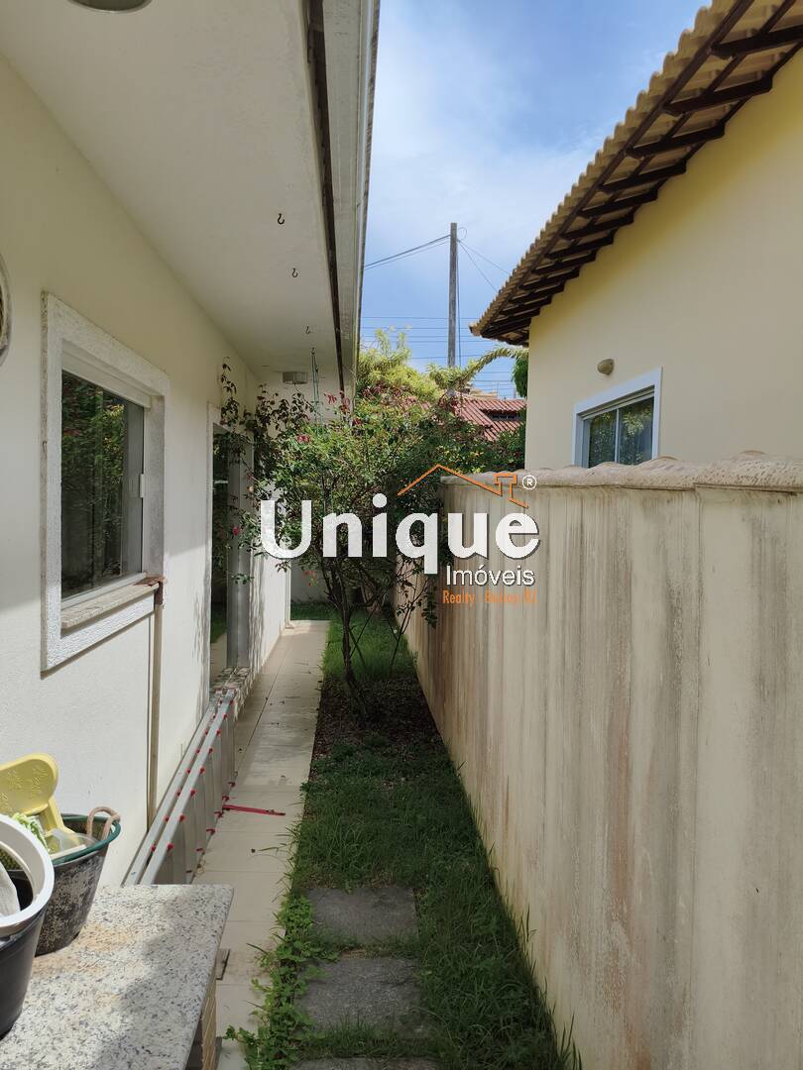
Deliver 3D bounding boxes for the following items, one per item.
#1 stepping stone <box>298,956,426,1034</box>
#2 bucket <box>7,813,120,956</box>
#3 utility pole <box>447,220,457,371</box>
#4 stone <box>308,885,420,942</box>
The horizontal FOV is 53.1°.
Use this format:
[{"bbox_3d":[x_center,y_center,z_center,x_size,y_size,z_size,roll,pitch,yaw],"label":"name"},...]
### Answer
[{"bbox_3d":[-0.143,1.715,2.966,0.485,0.045,0.485,1,2,-4],"label":"stepping stone"},{"bbox_3d":[-0.837,0.824,1.890,0.315,0.240,0.315,1,2,-4],"label":"bucket"},{"bbox_3d":[0.968,-2.532,16.156,0.150,7.370,0.150,1,2,-4],"label":"utility pole"},{"bbox_3d":[-0.184,1.690,3.534,0.485,0.045,0.485,1,2,-4],"label":"stone"}]

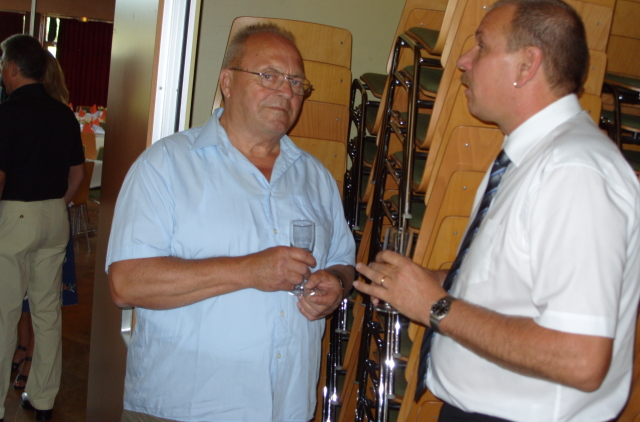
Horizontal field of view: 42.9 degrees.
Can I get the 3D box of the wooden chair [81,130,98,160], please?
[{"bbox_3d":[-3.663,-0.787,12.600,0.450,0.850,0.520,5,7,-13],"label":"wooden chair"}]

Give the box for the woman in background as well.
[{"bbox_3d":[-1.440,0.051,4.220,0.460,1.680,0.340,8,7,14],"label":"woman in background"}]

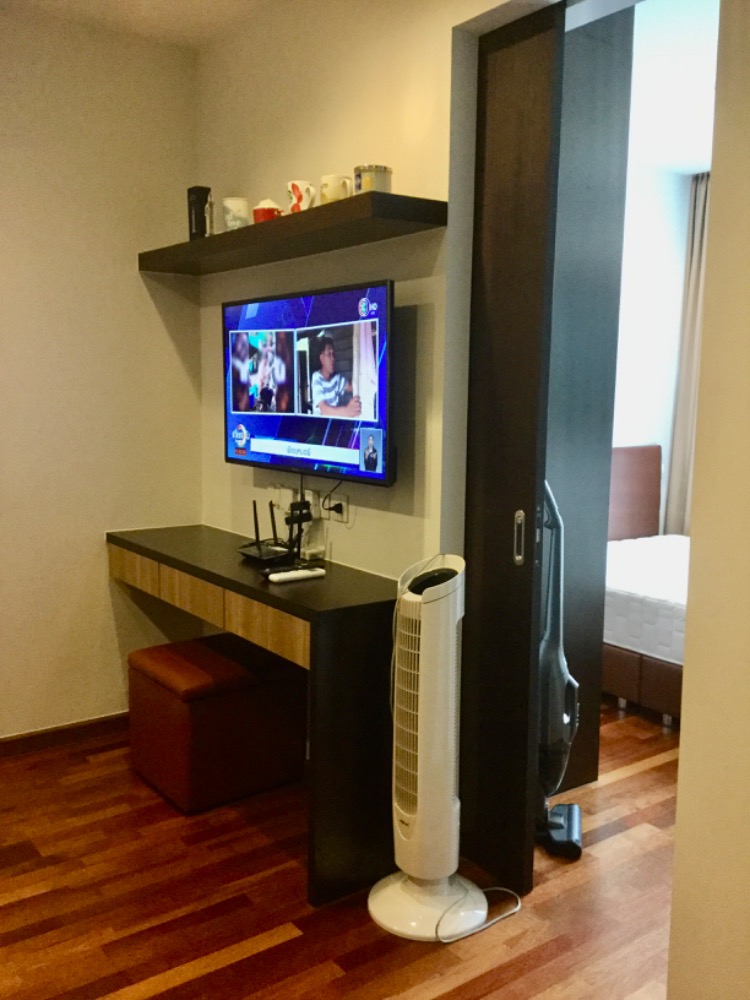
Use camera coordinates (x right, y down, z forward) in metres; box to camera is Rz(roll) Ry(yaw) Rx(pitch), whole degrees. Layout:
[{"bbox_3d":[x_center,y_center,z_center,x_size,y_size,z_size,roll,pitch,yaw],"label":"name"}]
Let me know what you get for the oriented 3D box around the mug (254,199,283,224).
[{"bbox_3d":[-0.338,-0.888,2.802,0.078,0.103,0.102,-4,9,-37],"label":"mug"}]

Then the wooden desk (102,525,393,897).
[{"bbox_3d":[-0.419,0.575,2.943,0.391,0.780,1.442,-4,9,-37],"label":"wooden desk"}]

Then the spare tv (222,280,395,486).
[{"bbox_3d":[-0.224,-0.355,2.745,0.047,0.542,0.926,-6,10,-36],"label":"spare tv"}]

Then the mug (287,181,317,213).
[{"bbox_3d":[-0.212,-0.862,2.610,0.080,0.102,0.109,-4,9,-37],"label":"mug"}]

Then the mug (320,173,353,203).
[{"bbox_3d":[-0.107,-0.847,2.516,0.086,0.098,0.114,-4,9,-37],"label":"mug"}]

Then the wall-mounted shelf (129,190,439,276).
[{"bbox_3d":[-0.342,-0.808,2.818,0.246,0.059,1.437,-4,9,-37],"label":"wall-mounted shelf"}]

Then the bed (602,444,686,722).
[{"bbox_3d":[1.663,0.343,4.070,1.513,1.024,2.090,-4,9,-37],"label":"bed"}]

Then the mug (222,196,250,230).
[{"bbox_3d":[-0.455,-0.910,2.929,0.087,0.112,0.099,-4,9,-37],"label":"mug"}]

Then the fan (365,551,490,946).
[{"bbox_3d":[0.143,0.598,2.254,0.312,0.919,0.312,-5,9,-39],"label":"fan"}]

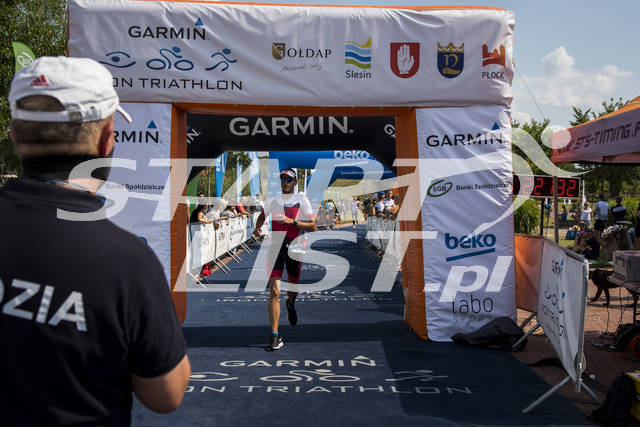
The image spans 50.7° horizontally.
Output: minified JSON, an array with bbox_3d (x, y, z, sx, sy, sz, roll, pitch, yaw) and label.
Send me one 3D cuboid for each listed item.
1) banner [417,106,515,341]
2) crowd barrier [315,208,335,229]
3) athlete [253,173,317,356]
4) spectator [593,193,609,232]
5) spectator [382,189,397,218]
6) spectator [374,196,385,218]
[{"bbox_3d":[1.600,0.108,7.308,0.990,2.480,0.060,0,1,-4],"label":"banner"},{"bbox_3d":[0.220,0.311,35.990,0.550,1.100,2.400,0,1,23],"label":"crowd barrier"},{"bbox_3d":[-0.365,0.466,6.964,0.650,1.820,0.800,0,1,-3],"label":"athlete"},{"bbox_3d":[8.800,0.270,21.100,0.520,1.760,0.320,0,1,21],"label":"spectator"},{"bbox_3d":[1.700,0.316,16.584,0.520,1.780,0.450,0,1,9],"label":"spectator"},{"bbox_3d":[1.585,0.311,17.985,0.420,1.740,0.500,0,1,-6],"label":"spectator"}]

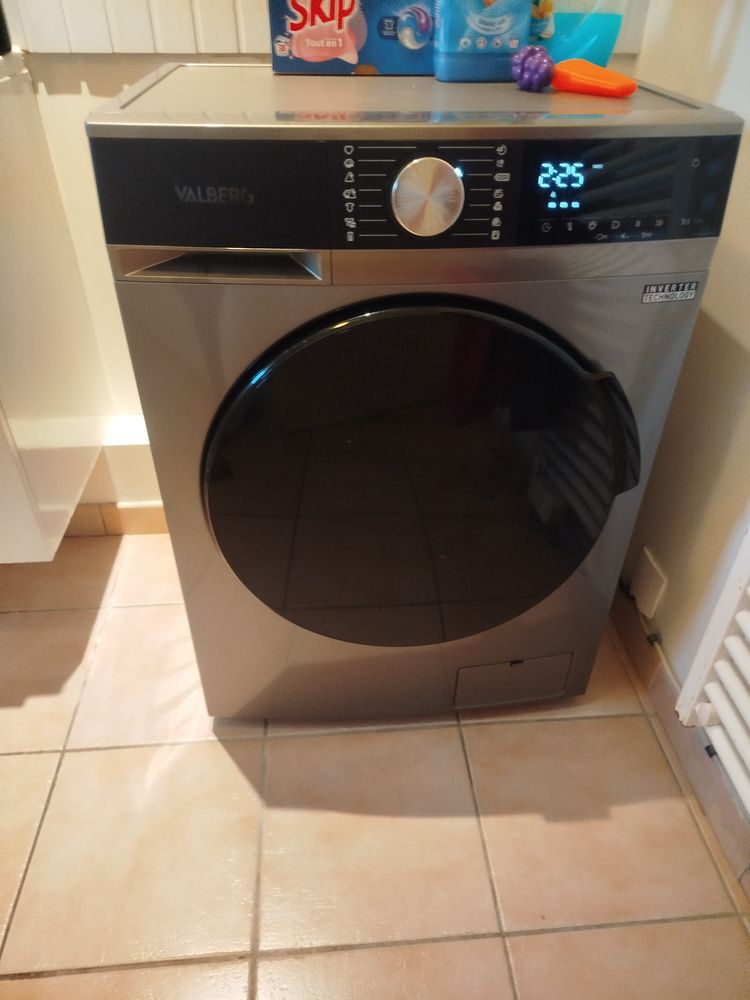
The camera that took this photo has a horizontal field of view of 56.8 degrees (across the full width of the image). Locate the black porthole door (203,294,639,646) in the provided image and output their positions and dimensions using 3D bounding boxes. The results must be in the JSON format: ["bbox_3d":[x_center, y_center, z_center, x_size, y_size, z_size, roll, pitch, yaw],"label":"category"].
[{"bbox_3d":[0.054,-0.005,0.830,0.505,0.487,0.060,-2,36,-4],"label":"black porthole door"}]

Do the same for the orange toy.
[{"bbox_3d":[0.247,-0.470,0.771,0.097,0.033,0.045,19,40,24],"label":"orange toy"}]

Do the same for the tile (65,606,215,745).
[{"bbox_3d":[-0.335,0.290,1.197,0.302,0.012,0.302,-2,36,-4],"label":"tile"}]

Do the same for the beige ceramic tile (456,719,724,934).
[{"bbox_3d":[0.298,0.445,0.993,0.302,0.012,0.302,-2,36,-4],"label":"beige ceramic tile"}]

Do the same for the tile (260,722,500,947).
[{"bbox_3d":[-0.006,0.457,0.972,0.302,0.012,0.302,-2,36,-4],"label":"tile"}]

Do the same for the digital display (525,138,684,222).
[{"bbox_3d":[0.212,-0.301,0.653,0.150,0.074,0.012,-2,36,-4],"label":"digital display"}]

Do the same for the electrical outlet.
[{"bbox_3d":[0.435,0.130,1.101,0.018,0.090,0.078,-2,36,-4],"label":"electrical outlet"}]

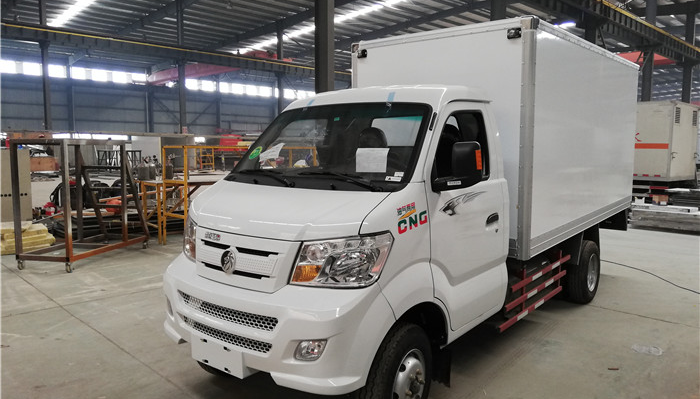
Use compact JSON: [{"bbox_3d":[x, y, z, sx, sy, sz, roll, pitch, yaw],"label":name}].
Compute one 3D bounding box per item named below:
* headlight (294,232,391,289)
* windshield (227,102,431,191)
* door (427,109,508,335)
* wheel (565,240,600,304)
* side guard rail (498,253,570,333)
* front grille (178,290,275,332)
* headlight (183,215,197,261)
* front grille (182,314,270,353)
[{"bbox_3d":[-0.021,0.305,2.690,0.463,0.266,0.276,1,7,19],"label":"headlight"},{"bbox_3d":[-0.198,-0.340,3.362,1.438,0.729,0.148,5,-37,38],"label":"windshield"},{"bbox_3d":[0.745,0.111,3.427,0.197,1.478,1.143,5,9,38],"label":"door"},{"bbox_3d":[2.602,0.800,5.791,0.182,0.664,0.664,4,6,38],"label":"wheel"},{"bbox_3d":[1.659,0.752,4.593,0.059,0.364,1.724,5,9,38],"label":"side guard rail"},{"bbox_3d":[-0.694,0.586,2.831,0.798,0.084,0.089,5,9,38],"label":"front grille"},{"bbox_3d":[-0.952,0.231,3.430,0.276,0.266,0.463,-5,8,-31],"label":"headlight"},{"bbox_3d":[-0.699,0.724,2.840,0.749,0.079,0.089,5,9,38],"label":"front grille"}]

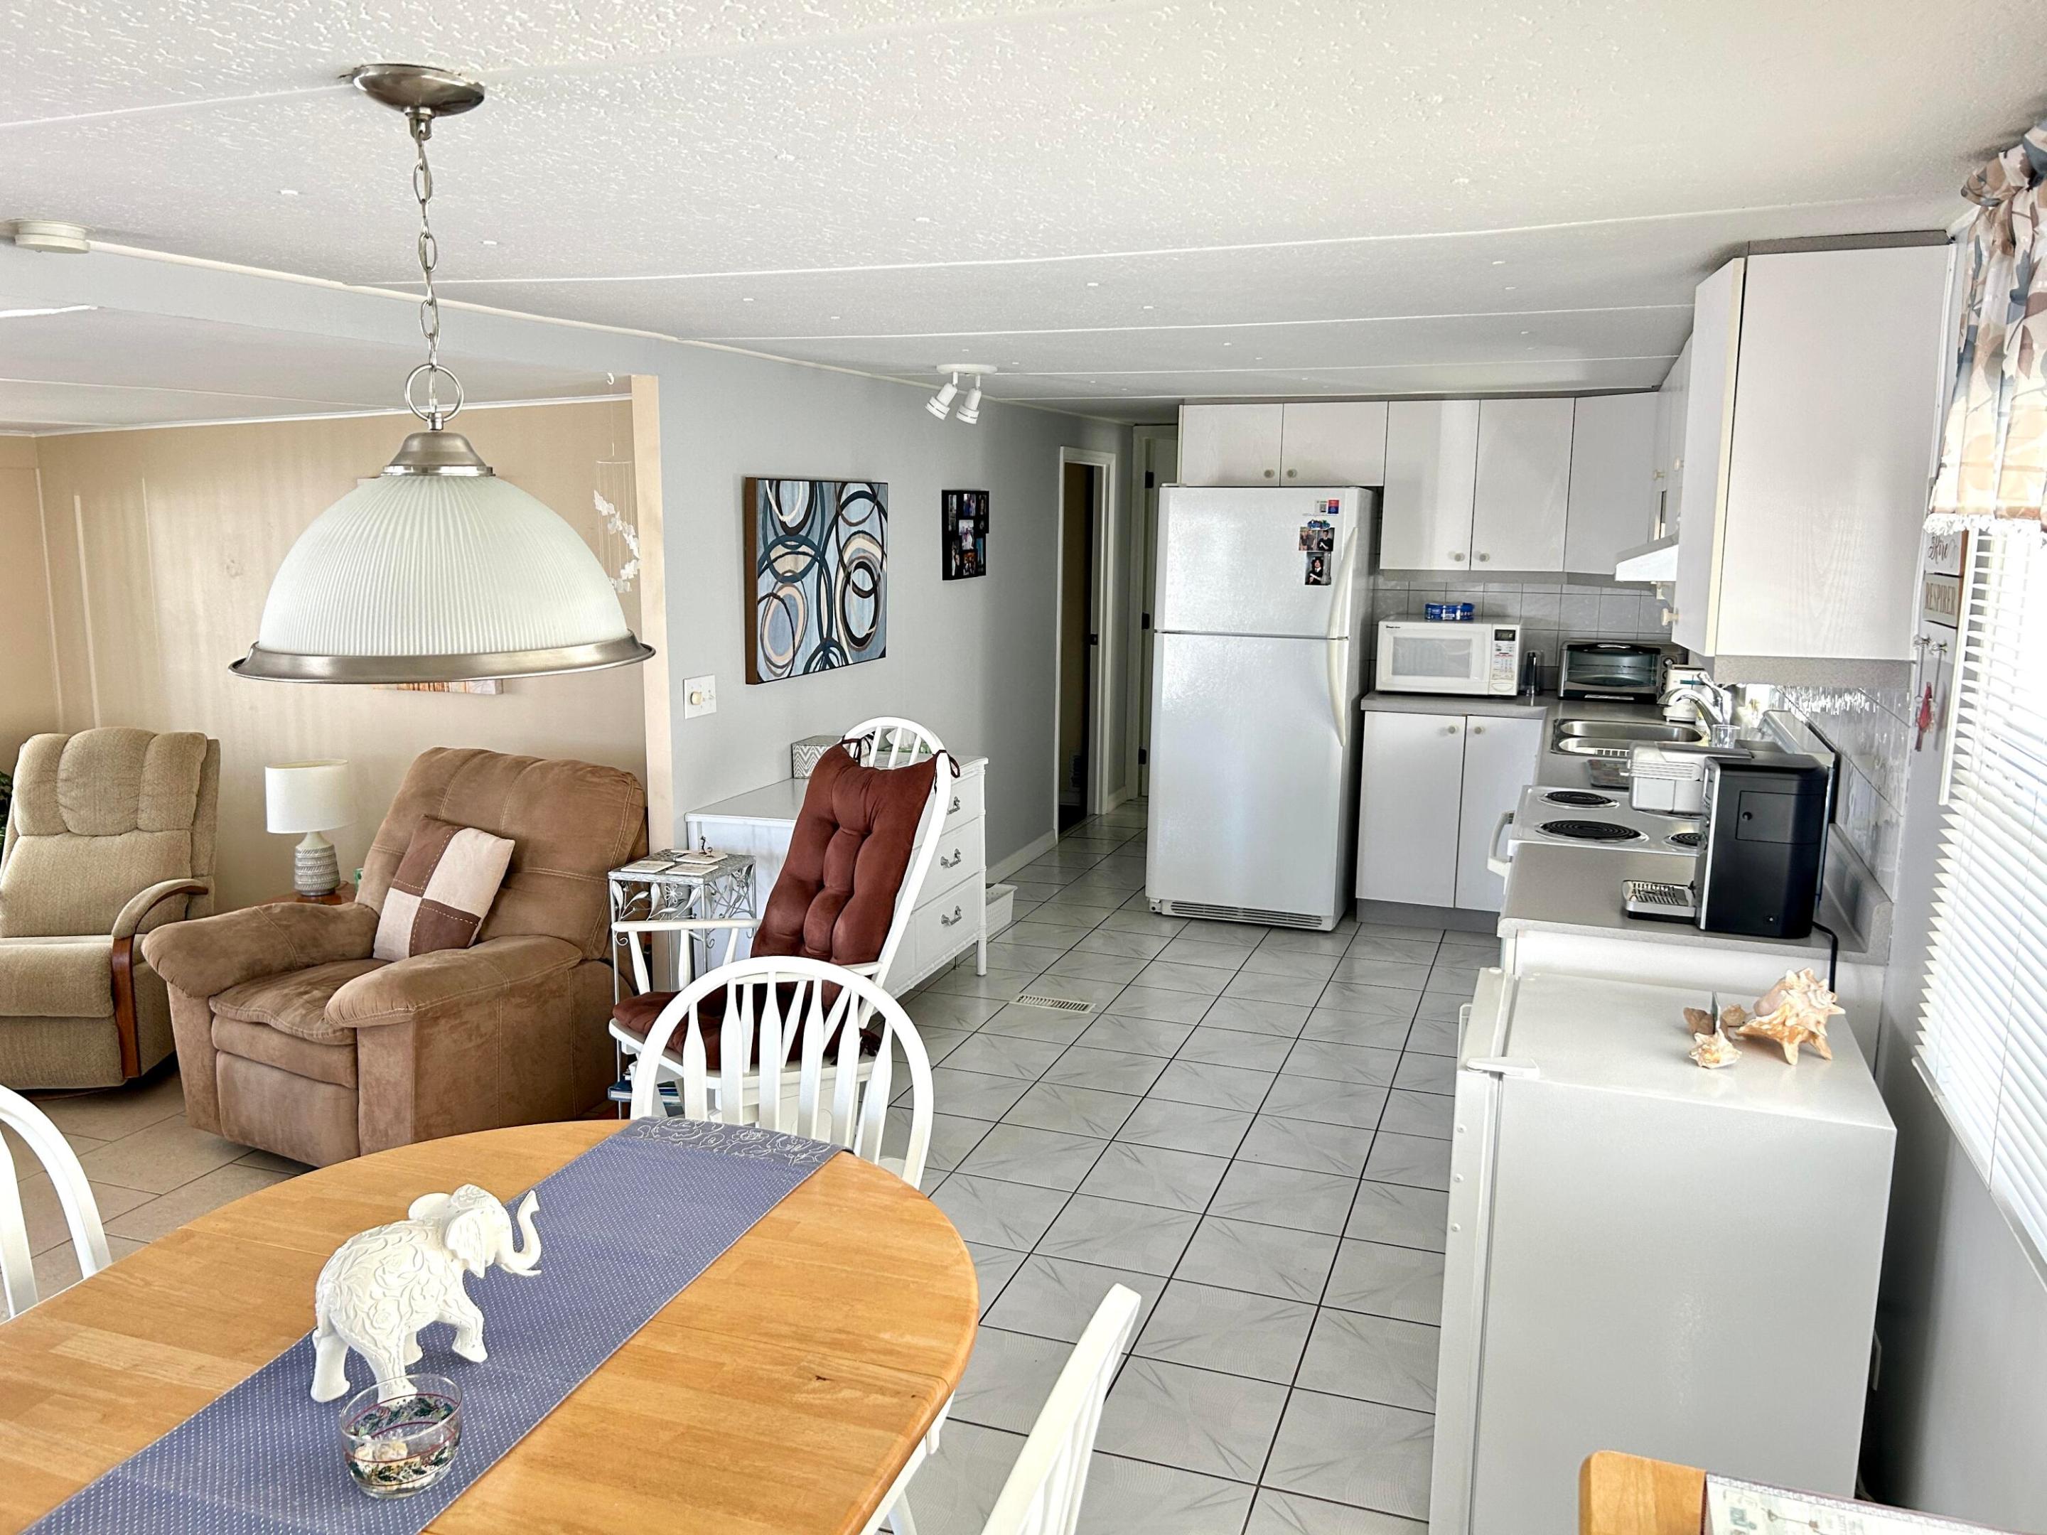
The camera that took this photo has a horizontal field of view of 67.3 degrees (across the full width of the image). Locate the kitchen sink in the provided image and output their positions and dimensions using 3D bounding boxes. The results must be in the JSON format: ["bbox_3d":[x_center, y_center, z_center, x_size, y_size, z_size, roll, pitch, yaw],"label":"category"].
[{"bbox_3d":[2.068,-0.016,5.178,0.540,0.170,0.824,4,11,19],"label":"kitchen sink"}]

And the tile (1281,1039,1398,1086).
[{"bbox_3d":[0.991,0.919,4.766,0.329,0.010,0.329,4,11,19],"label":"tile"}]

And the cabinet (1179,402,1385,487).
[{"bbox_3d":[1.111,-1.345,6.446,0.846,0.329,0.336,4,11,20],"label":"cabinet"}]

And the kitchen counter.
[{"bbox_3d":[1.327,0.276,3.140,0.648,0.040,0.750,4,11,19],"label":"kitchen counter"}]

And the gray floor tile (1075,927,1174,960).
[{"bbox_3d":[0.395,0.697,6.052,0.330,0.010,0.330,4,11,19],"label":"gray floor tile"}]

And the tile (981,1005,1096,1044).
[{"bbox_3d":[0.055,0.844,5.056,0.325,0.010,0.322,4,11,20],"label":"tile"}]

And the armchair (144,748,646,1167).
[{"bbox_3d":[-1.667,0.504,4.242,1.000,0.960,0.970,6,11,28],"label":"armchair"}]

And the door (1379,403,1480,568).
[{"bbox_3d":[1.631,-1.128,6.168,0.347,0.664,0.020,4,11,19],"label":"door"}]

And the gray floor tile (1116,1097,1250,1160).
[{"bbox_3d":[0.458,1.010,4.287,0.330,0.010,0.330,4,11,19],"label":"gray floor tile"}]

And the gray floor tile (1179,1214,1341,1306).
[{"bbox_3d":[0.545,1.139,3.559,0.330,0.010,0.330,4,11,19],"label":"gray floor tile"}]

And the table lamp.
[{"bbox_3d":[-2.119,0.184,4.569,0.236,0.395,0.236,4,11,19],"label":"table lamp"}]

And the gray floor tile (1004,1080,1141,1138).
[{"bbox_3d":[0.142,0.974,4.338,0.325,0.010,0.325,4,11,19],"label":"gray floor tile"}]

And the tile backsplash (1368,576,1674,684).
[{"bbox_3d":[2.142,-0.581,6.381,1.365,0.457,0.020,4,11,20],"label":"tile backsplash"}]

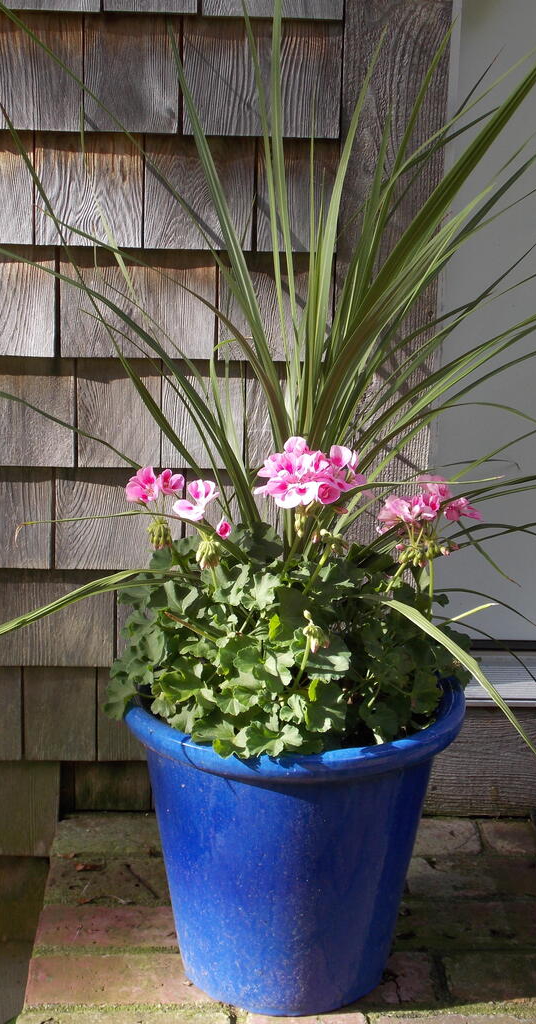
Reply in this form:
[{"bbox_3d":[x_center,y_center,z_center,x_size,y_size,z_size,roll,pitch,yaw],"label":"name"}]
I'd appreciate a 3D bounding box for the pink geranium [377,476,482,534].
[{"bbox_3d":[0.158,-0.006,1.329,0.102,0.050,0.080,1,14,-3],"label":"pink geranium"}]

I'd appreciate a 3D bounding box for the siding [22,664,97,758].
[{"bbox_3d":[-0.258,0.250,1.692,0.090,0.125,0.016,1,14,-3],"label":"siding"}]

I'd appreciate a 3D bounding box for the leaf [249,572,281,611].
[{"bbox_3d":[-0.003,0.074,1.269,0.030,0.034,0.022,1,14,-3],"label":"leaf"}]

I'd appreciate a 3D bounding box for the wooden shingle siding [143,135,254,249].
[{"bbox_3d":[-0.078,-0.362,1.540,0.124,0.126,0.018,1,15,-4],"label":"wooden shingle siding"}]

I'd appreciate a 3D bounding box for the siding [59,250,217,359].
[{"bbox_3d":[-0.149,-0.239,1.573,0.180,0.125,0.016,1,14,-3],"label":"siding"}]

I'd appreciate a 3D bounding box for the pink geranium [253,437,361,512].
[{"bbox_3d":[0.036,-0.035,1.261,0.099,0.068,0.085,1,15,-4],"label":"pink geranium"}]

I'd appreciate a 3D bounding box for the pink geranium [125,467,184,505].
[{"bbox_3d":[-0.109,-0.025,1.310,0.057,0.034,0.045,1,14,-3],"label":"pink geranium"}]

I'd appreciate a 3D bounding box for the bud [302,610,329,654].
[{"bbox_3d":[0.044,0.111,1.249,0.024,0.038,0.023,1,14,-3],"label":"bud"}]

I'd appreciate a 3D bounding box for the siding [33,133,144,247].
[{"bbox_3d":[-0.203,-0.364,1.539,0.122,0.127,0.016,1,14,-3],"label":"siding"}]

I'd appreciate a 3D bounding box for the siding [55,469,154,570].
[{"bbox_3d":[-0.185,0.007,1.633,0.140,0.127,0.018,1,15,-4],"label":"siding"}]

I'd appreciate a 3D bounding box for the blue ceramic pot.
[{"bbox_3d":[0.023,0.318,1.395,0.338,0.302,0.338,1,14,-3],"label":"blue ceramic pot"}]

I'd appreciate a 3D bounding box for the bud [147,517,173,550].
[{"bbox_3d":[-0.106,0.021,1.333,0.025,0.032,0.025,1,15,-4],"label":"bud"}]

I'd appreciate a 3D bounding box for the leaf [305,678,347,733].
[{"bbox_3d":[0.055,0.184,1.291,0.040,0.047,0.030,1,15,-4],"label":"leaf"}]

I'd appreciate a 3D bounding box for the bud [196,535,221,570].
[{"bbox_3d":[-0.057,0.039,1.298,0.023,0.034,0.022,1,14,-3],"label":"bud"}]

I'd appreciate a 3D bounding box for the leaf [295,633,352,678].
[{"bbox_3d":[0.050,0.133,1.261,0.054,0.036,0.042,1,15,-4],"label":"leaf"}]

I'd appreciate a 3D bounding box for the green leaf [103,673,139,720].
[{"bbox_3d":[-0.147,0.185,1.365,0.038,0.045,0.030,1,15,-4],"label":"green leaf"}]

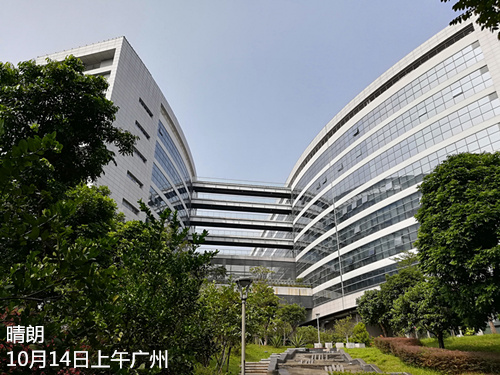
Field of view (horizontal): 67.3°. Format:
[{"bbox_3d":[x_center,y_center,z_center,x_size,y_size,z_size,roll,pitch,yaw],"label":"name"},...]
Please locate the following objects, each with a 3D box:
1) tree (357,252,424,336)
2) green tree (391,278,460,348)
[{"bbox_3d":[11.366,8.654,30.270,5.562,6.831,5.395,0,-26,0],"label":"tree"},{"bbox_3d":[11.059,7.787,23.461,4.561,4.182,4.424,0,-26,0],"label":"green tree"}]

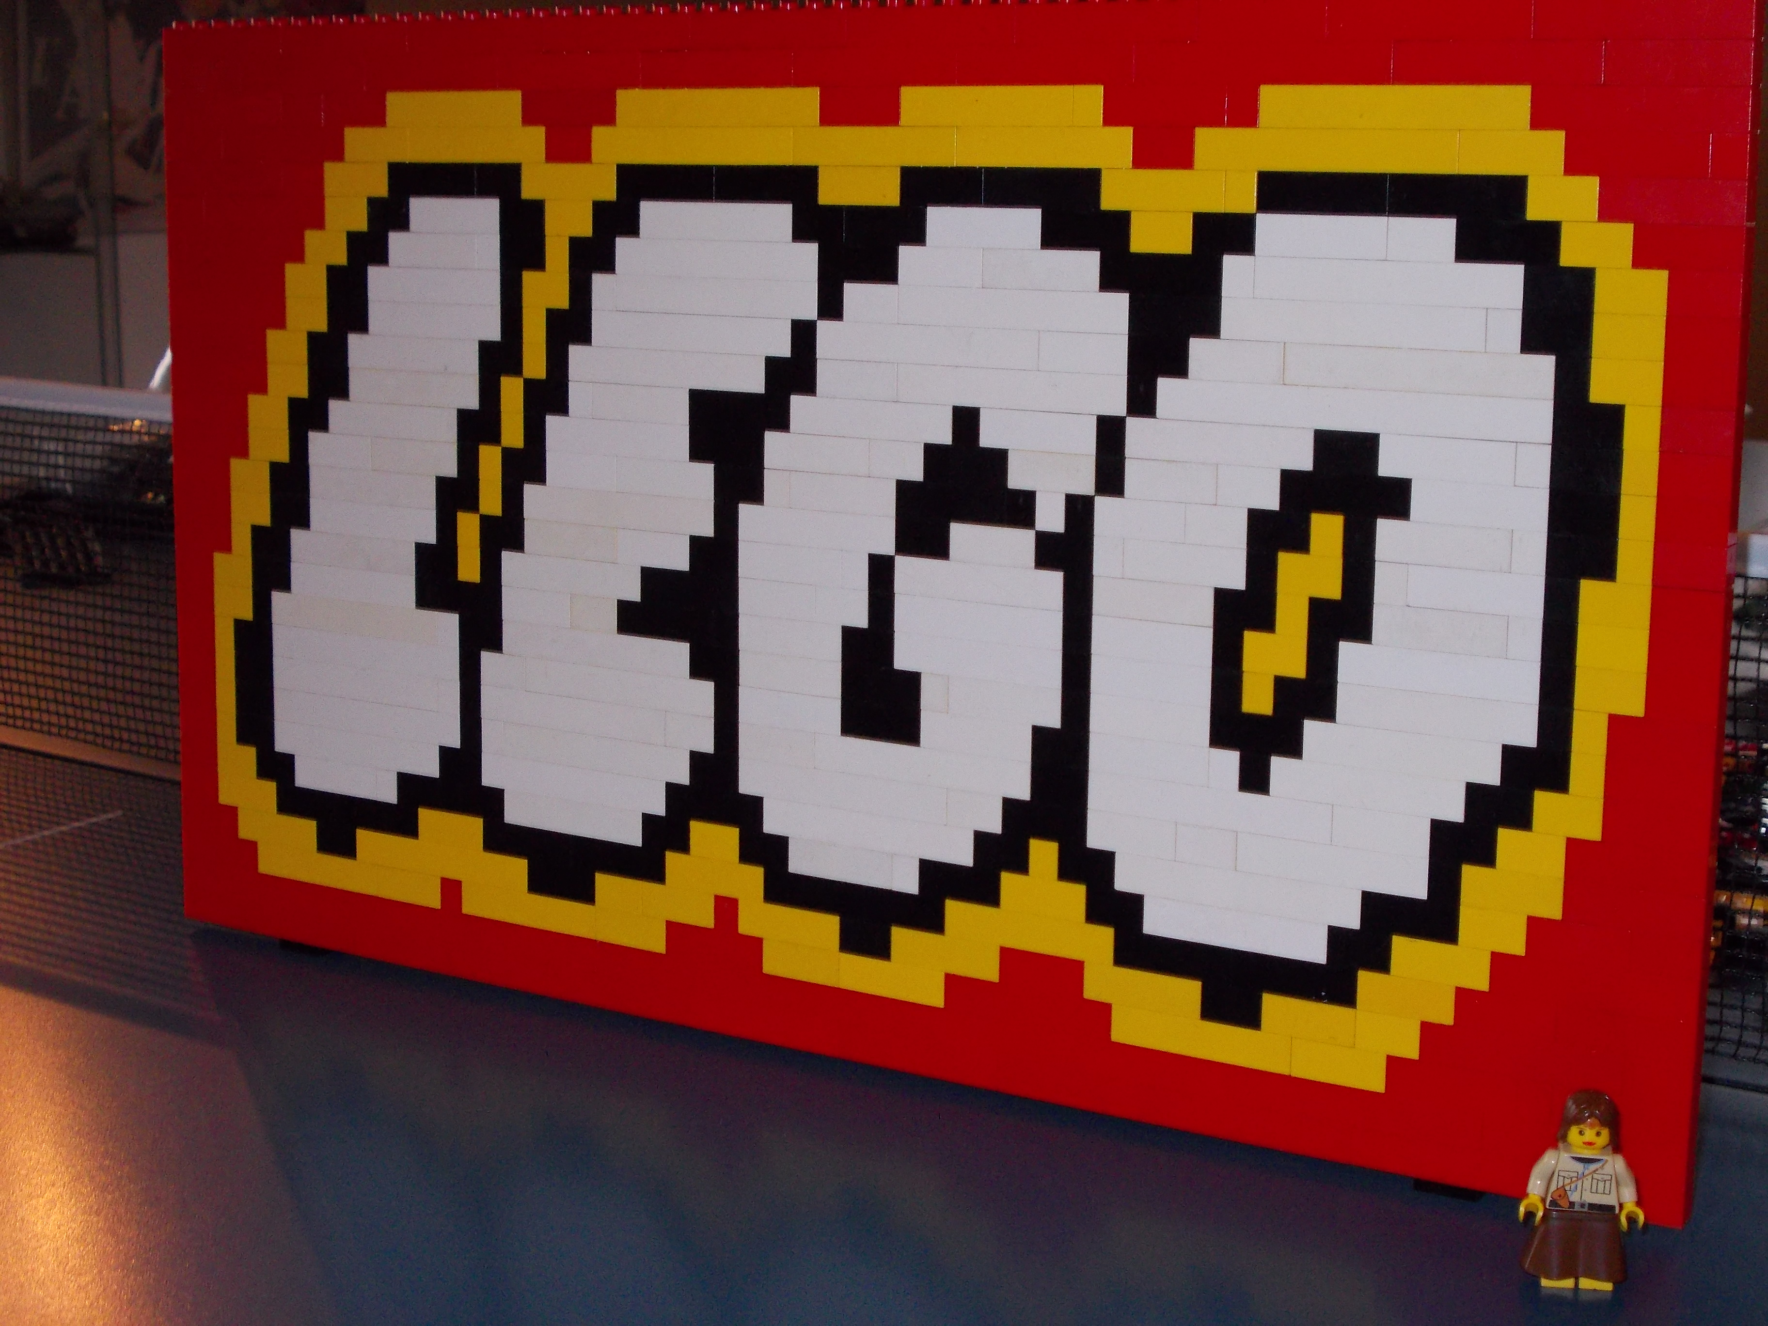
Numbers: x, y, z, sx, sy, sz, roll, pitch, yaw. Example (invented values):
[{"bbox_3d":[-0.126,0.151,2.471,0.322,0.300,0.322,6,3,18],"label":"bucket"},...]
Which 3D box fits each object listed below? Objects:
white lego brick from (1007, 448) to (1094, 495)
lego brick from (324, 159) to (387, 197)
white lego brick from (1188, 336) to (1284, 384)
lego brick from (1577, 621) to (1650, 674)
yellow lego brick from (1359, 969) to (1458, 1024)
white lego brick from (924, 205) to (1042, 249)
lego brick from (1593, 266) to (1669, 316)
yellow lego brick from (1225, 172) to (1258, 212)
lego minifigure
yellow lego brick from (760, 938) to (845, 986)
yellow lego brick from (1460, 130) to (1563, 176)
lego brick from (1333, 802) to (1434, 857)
[{"bbox_3d":[0.042,-0.047,0.633,0.024,0.010,0.008,7,12,31],"label":"white lego brick"},{"bbox_3d":[-0.146,-0.136,0.732,0.024,0.010,0.008,7,12,31],"label":"lego brick"},{"bbox_3d":[0.083,-0.070,0.603,0.024,0.010,0.008,7,12,31],"label":"white lego brick"},{"bbox_3d":[0.160,-0.004,0.567,0.016,0.010,0.008,7,12,31],"label":"lego brick"},{"bbox_3d":[0.122,0.077,0.603,0.024,0.010,0.008,7,12,31],"label":"yellow lego brick"},{"bbox_3d":[0.026,-0.106,0.634,0.032,0.010,0.008,7,13,31],"label":"white lego brick"},{"bbox_3d":[0.160,-0.079,0.553,0.016,0.010,0.008,7,12,31],"label":"lego brick"},{"bbox_3d":[0.084,-0.108,0.600,0.008,0.010,0.008,7,12,31],"label":"yellow lego brick"},{"bbox_3d":[0.146,0.109,0.547,0.025,0.042,0.013,2,10,9],"label":"lego minifigure"},{"bbox_3d":[-0.019,0.079,0.698,0.024,0.010,0.008,7,13,31],"label":"yellow lego brick"},{"bbox_3d":[0.137,-0.110,0.562,0.024,0.010,0.008,7,12,31],"label":"yellow lego brick"},{"bbox_3d":[0.116,0.038,0.601,0.024,0.010,0.008,7,12,31],"label":"lego brick"}]

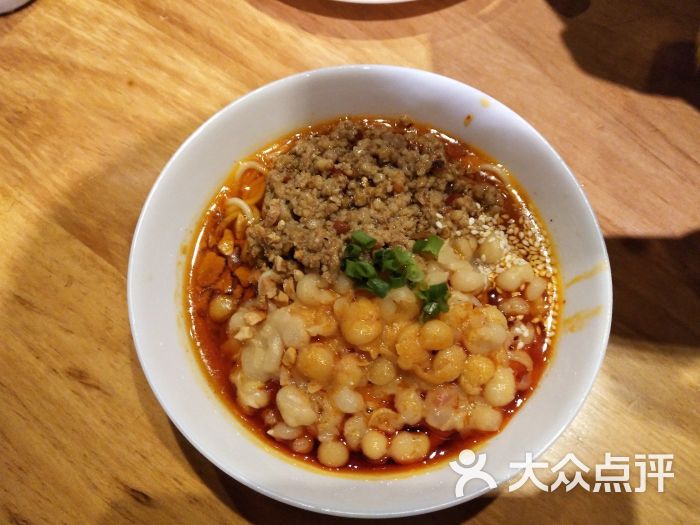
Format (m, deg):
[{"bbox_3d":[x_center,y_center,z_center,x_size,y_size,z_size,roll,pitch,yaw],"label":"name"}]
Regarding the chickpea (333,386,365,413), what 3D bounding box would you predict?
[{"bbox_3d":[0.000,0.057,0.218,0.012,0.011,0.012,0,68,-1],"label":"chickpea"}]

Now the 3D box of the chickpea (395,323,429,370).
[{"bbox_3d":[0.025,0.033,0.209,0.014,0.013,0.019,0,69,2],"label":"chickpea"}]

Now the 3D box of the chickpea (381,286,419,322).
[{"bbox_3d":[0.022,0.018,0.227,0.016,0.014,0.016,0,68,-1],"label":"chickpea"}]

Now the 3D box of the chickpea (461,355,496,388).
[{"bbox_3d":[0.054,0.046,0.220,0.015,0.012,0.015,0,68,-1],"label":"chickpea"}]

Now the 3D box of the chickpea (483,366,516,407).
[{"bbox_3d":[0.058,0.048,0.205,0.012,0.012,0.015,0,69,2],"label":"chickpea"}]

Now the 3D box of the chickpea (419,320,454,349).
[{"bbox_3d":[0.034,0.028,0.208,0.014,0.013,0.013,0,69,2],"label":"chickpea"}]

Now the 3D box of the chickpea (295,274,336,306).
[{"bbox_3d":[-0.014,0.012,0.219,0.016,0.012,0.013,0,69,2],"label":"chickpea"}]

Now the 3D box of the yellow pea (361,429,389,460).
[{"bbox_3d":[0.009,0.070,0.202,0.010,0.010,0.012,0,69,2],"label":"yellow pea"}]

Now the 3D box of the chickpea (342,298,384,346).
[{"bbox_3d":[0.005,0.025,0.223,0.017,0.015,0.019,0,68,-1],"label":"chickpea"}]

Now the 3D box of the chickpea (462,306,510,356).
[{"bbox_3d":[0.058,0.029,0.226,0.019,0.015,0.020,0,68,-1],"label":"chickpea"}]

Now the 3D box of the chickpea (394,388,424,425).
[{"bbox_3d":[0.023,0.056,0.204,0.011,0.011,0.014,0,69,2],"label":"chickpea"}]

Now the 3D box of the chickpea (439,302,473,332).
[{"bbox_3d":[0.045,0.024,0.227,0.016,0.012,0.015,0,68,-1],"label":"chickpea"}]

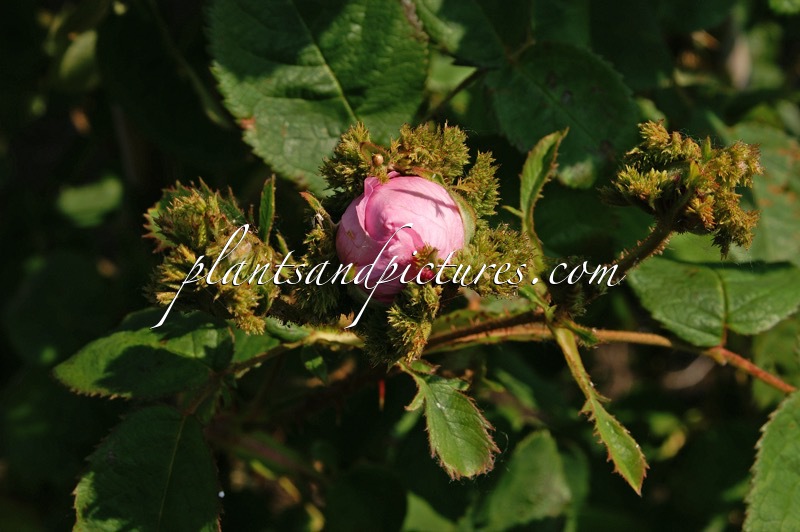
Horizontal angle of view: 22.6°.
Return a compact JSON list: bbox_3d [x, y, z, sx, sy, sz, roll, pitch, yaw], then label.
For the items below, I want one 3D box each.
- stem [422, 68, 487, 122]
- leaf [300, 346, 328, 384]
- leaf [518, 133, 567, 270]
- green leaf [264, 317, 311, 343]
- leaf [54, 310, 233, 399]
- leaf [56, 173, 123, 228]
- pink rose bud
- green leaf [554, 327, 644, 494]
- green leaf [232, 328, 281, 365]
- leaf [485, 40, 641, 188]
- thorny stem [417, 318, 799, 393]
[{"bbox_3d":[0.014,-0.043,0.505,0.020,0.003,0.003,-40,77,-6],"label":"stem"},{"bbox_3d":[-0.021,0.024,0.478,0.006,0.009,0.004,-18,0,-11],"label":"leaf"},{"bbox_3d":[0.033,-0.015,0.462,0.011,0.034,0.010,8,0,-23],"label":"leaf"},{"bbox_3d":[-0.027,0.015,0.476,0.011,0.006,0.005,15,24,6],"label":"green leaf"},{"bbox_3d":[-0.061,0.021,0.475,0.043,0.010,0.026,-6,51,3],"label":"leaf"},{"bbox_3d":[-0.092,-0.019,0.590,0.019,0.016,0.007,-6,6,-2],"label":"leaf"},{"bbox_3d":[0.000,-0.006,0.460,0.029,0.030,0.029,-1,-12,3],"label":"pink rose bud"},{"bbox_3d":[0.046,0.033,0.458,0.013,0.043,0.010,-28,-6,0],"label":"green leaf"},{"bbox_3d":[-0.035,0.019,0.484,0.013,0.010,0.005,6,6,2],"label":"green leaf"},{"bbox_3d":[0.041,-0.039,0.510,0.032,0.043,0.009,-34,-9,-8],"label":"leaf"},{"bbox_3d":[0.050,0.020,0.472,0.088,0.014,0.013,7,3,0],"label":"thorny stem"}]

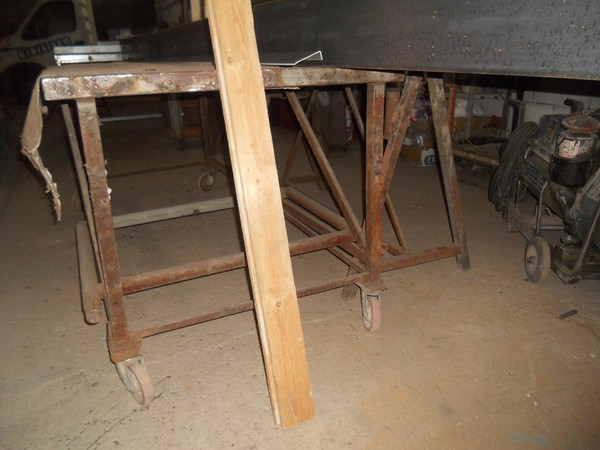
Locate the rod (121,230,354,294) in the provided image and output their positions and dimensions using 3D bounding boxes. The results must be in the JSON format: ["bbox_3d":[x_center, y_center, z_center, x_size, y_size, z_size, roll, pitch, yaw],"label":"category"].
[{"bbox_3d":[-0.200,0.124,1.617,0.915,0.047,0.047,-12,23,-25],"label":"rod"}]

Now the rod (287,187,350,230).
[{"bbox_3d":[0.101,-0.041,2.032,0.049,0.049,0.729,-11,23,-24],"label":"rod"}]

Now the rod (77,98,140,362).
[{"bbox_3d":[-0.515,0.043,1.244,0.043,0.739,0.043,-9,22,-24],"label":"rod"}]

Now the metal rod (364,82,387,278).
[{"bbox_3d":[0.246,-0.115,1.578,0.043,0.699,0.043,-12,24,-23],"label":"metal rod"}]

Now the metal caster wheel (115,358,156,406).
[{"bbox_3d":[-0.491,0.466,1.400,0.045,0.147,0.135,-20,28,-40],"label":"metal caster wheel"}]

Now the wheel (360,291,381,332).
[{"bbox_3d":[0.257,0.325,1.731,0.045,0.147,0.135,-5,21,-10],"label":"wheel"}]

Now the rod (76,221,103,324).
[{"bbox_3d":[-0.750,0.125,1.640,0.049,0.049,0.810,-11,23,-24],"label":"rod"}]

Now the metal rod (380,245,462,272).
[{"bbox_3d":[0.520,0.155,2.053,0.467,0.036,0.036,-9,22,-20],"label":"metal rod"}]

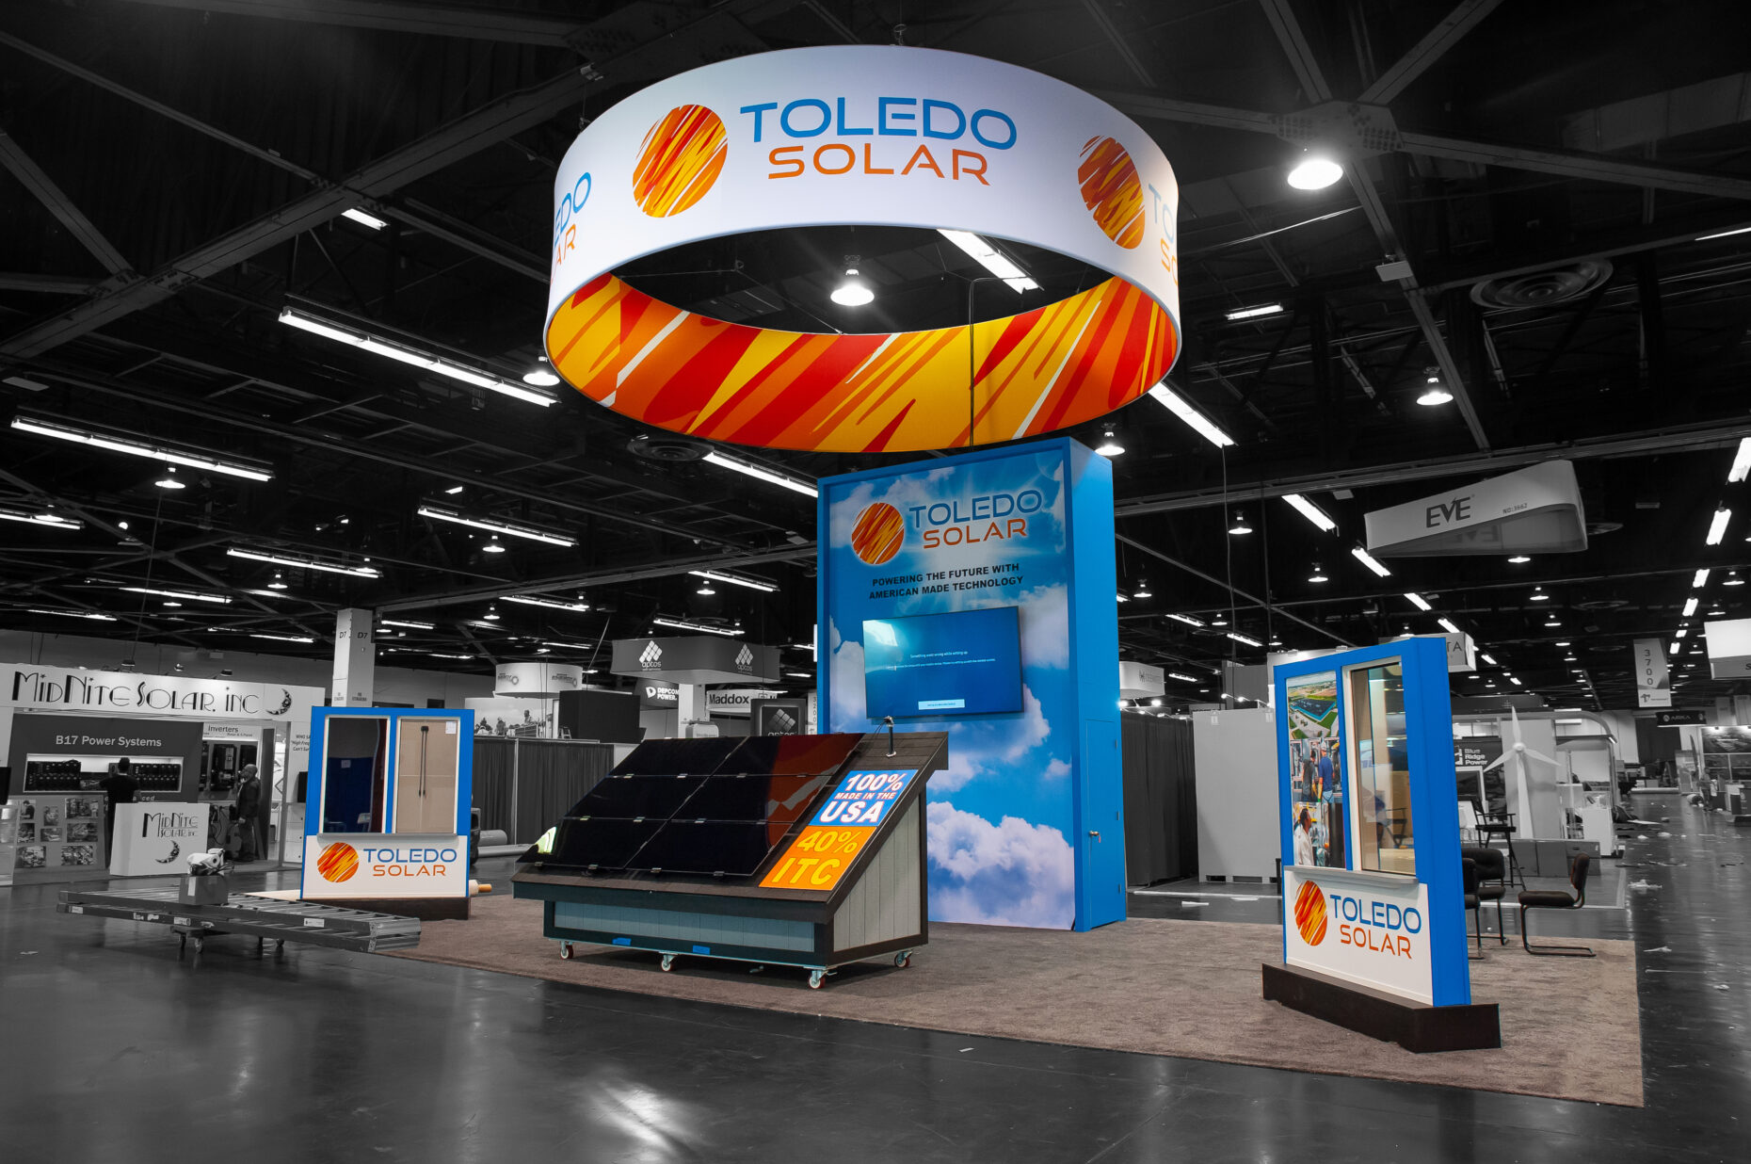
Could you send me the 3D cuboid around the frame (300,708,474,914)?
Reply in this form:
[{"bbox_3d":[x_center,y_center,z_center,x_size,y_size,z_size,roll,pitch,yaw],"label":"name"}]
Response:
[{"bbox_3d":[-4.863,2.322,11.808,1.620,2.098,0.520,2,-10,-10],"label":"frame"}]

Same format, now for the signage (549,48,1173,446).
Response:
[{"bbox_3d":[-0.121,-2.892,11.855,6.100,1.522,6.100,0,-10,0],"label":"signage"}]

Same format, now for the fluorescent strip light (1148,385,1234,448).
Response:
[{"bbox_3d":[5.737,-3.101,21.311,0.320,0.140,4.850,-6,-11,32],"label":"fluorescent strip light"}]

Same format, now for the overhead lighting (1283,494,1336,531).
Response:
[{"bbox_3d":[10.970,-1.805,29.394,0.300,0.160,4.870,-6,-11,32],"label":"overhead lighting"}]

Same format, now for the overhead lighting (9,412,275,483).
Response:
[{"bbox_3d":[-14.580,-2.619,23.599,0.300,0.160,4.870,-6,-11,32],"label":"overhead lighting"}]

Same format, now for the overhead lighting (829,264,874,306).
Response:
[{"bbox_3d":[-0.326,-4.152,16.202,0.570,0.440,0.570,0,-10,0],"label":"overhead lighting"}]

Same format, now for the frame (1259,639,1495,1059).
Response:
[{"bbox_3d":[2.837,1.468,6.834,0.525,2.109,1.500,2,-10,-10],"label":"frame"}]

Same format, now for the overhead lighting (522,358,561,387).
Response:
[{"bbox_3d":[-5.352,-3.406,18.733,0.580,0.400,0.580,0,-9,0],"label":"overhead lighting"}]

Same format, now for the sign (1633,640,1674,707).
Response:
[{"bbox_3d":[33.955,3.974,50.952,1.150,2.920,0.060,-6,-11,32],"label":"sign"}]

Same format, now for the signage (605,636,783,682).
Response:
[{"bbox_3d":[-7.078,3.228,46.907,4.370,1.240,5.770,-4,-10,22],"label":"signage"}]

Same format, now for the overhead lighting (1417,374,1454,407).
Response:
[{"bbox_3d":[9.840,-3.406,20.527,0.570,0.440,0.570,0,-10,0],"label":"overhead lighting"}]

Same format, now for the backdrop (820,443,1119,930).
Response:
[{"bbox_3d":[0.970,1.142,12.676,3.090,4.810,1.190,-6,-11,32],"label":"backdrop"}]

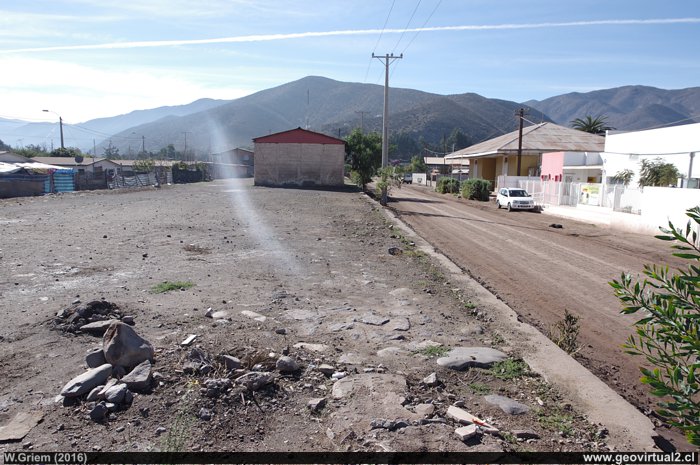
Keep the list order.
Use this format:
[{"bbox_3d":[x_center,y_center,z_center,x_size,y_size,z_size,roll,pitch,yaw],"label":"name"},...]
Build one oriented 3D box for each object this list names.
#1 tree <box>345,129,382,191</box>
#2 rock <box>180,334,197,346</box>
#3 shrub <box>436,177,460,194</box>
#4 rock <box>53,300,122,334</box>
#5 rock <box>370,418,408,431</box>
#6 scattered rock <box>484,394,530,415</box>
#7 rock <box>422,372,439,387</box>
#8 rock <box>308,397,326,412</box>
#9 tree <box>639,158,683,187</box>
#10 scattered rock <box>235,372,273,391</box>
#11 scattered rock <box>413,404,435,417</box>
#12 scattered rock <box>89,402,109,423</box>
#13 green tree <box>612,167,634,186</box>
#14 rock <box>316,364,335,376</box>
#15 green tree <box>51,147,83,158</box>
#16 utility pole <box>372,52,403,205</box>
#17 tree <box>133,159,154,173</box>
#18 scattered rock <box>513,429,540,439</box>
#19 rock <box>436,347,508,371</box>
[{"bbox_3d":[1.361,-7.311,47.000,3.900,6.300,3.900,0,7,0],"label":"tree"},{"bbox_3d":[-1.825,1.227,5.286,0.094,0.045,0.209,7,11,39],"label":"rock"},{"bbox_3d":[12.257,-5.824,58.000,2.900,2.150,2.600,0,7,0],"label":"shrub"},{"bbox_3d":[-3.186,1.029,5.684,0.700,0.280,0.680,0,8,0],"label":"rock"},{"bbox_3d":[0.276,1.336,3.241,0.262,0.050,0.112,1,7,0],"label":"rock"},{"bbox_3d":[1.121,1.221,3.322,0.300,0.050,0.170,7,9,38],"label":"scattered rock"},{"bbox_3d":[0.678,1.232,3.920,0.116,0.083,0.089,1,7,0],"label":"rock"},{"bbox_3d":[-0.226,1.199,3.251,0.120,0.075,0.100,1,7,-2],"label":"rock"},{"bbox_3d":[15.970,-2.297,24.191,2.200,3.000,2.200,1,7,0],"label":"tree"},{"bbox_3d":[-0.864,1.342,4.203,0.343,0.130,0.206,0,8,0],"label":"scattered rock"},{"bbox_3d":[0.559,1.310,3.445,0.141,0.052,0.101,1,7,0],"label":"scattered rock"},{"bbox_3d":[-1.824,1.305,3.380,0.130,0.115,0.125,-4,8,-28],"label":"scattered rock"},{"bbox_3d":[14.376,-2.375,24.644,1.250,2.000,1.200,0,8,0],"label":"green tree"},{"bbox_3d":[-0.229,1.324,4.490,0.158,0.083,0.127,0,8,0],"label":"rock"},{"bbox_3d":[-33.185,-7.830,55.087,3.800,4.550,3.600,1,7,-2],"label":"green tree"},{"bbox_3d":[2.426,-6.710,31.774,2.050,10.550,0.400,1,7,-2],"label":"utility pole"},{"bbox_3d":[-22.153,-6.325,50.031,2.400,3.180,2.200,1,7,-2],"label":"tree"},{"bbox_3d":[1.118,1.274,2.955,0.165,0.040,0.080,1,7,-2],"label":"scattered rock"},{"bbox_3d":[1.056,1.097,4.075,0.610,0.100,0.360,1,7,-2],"label":"rock"}]

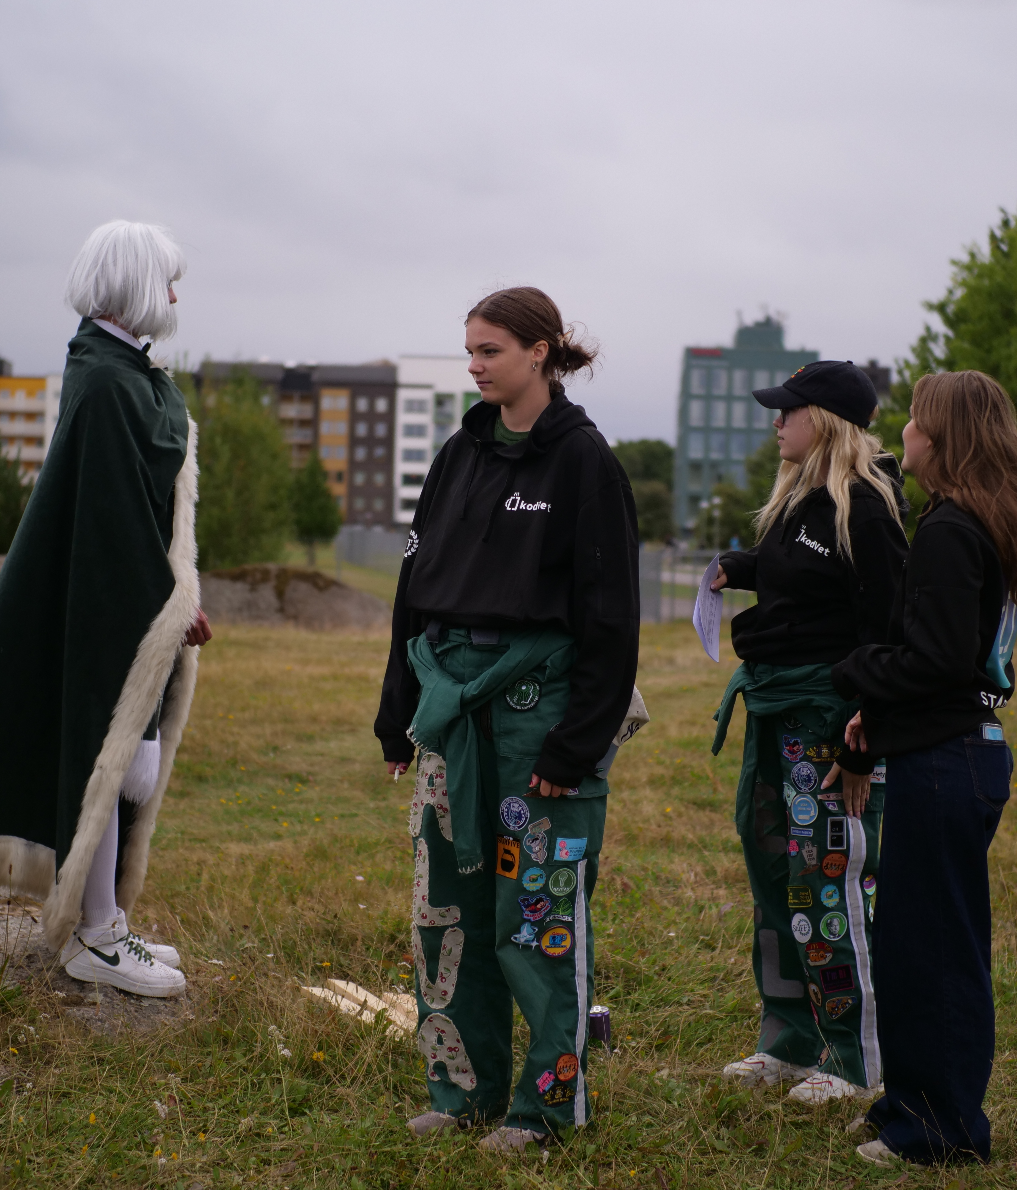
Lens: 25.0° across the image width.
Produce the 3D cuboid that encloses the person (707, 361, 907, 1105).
[{"bbox_3d":[0.669,0.299,5.100,0.440,1.650,0.500,0,2,-41],"label":"person"}]

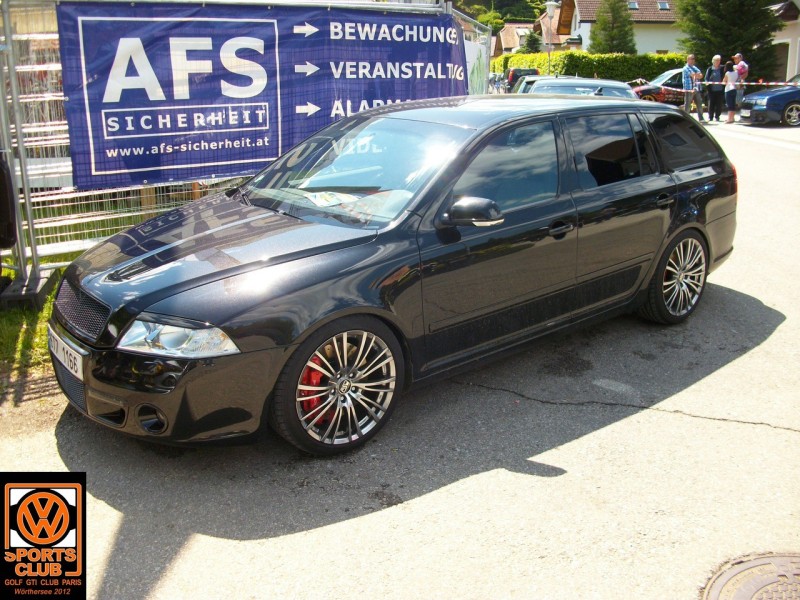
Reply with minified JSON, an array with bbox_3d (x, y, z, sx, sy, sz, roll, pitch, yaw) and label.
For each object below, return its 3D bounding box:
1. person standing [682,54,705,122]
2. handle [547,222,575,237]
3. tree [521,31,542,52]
[{"bbox_3d":[7.905,-5.706,21.200,0.420,1.740,0.530,12,20,42],"label":"person standing"},{"bbox_3d":[0.818,-0.358,3.986,0.200,0.045,0.050,-14,21,-37],"label":"handle"},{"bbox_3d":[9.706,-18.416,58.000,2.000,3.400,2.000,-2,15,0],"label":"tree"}]

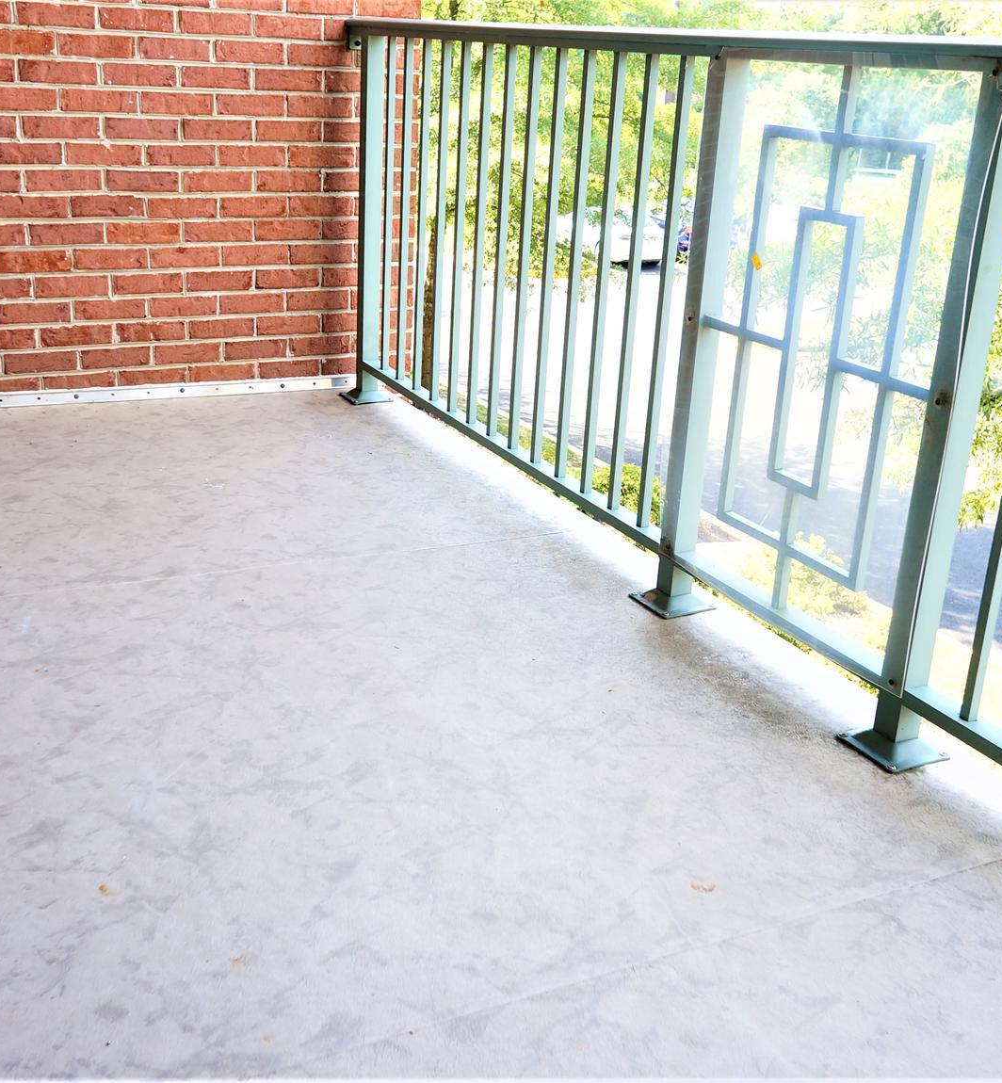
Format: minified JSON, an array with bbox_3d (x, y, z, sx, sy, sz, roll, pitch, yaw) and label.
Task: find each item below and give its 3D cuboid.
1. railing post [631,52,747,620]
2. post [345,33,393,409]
[{"bbox_3d":[0.367,-0.356,2.263,0.123,1.020,0.123,-8,23,-27],"label":"railing post"},{"bbox_3d":[-0.381,-0.911,3.568,0.123,1.020,0.123,-8,23,-27],"label":"post"}]

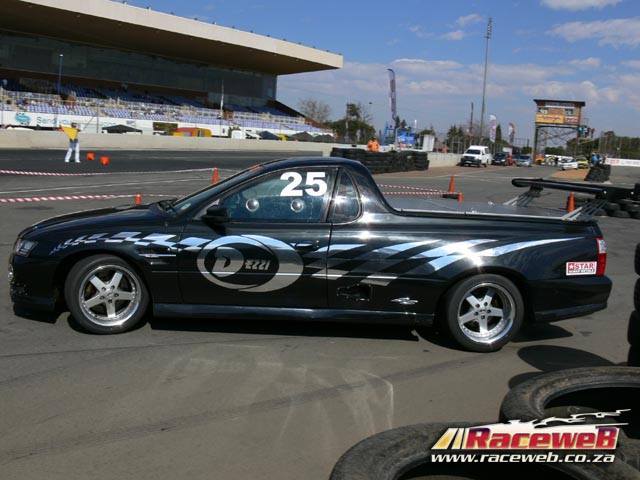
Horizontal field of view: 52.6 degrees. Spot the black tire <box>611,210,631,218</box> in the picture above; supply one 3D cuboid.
[{"bbox_3d":[8.135,-0.717,17.490,0.560,0.190,0.560,4,9,-1],"label":"black tire"}]

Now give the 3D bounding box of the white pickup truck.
[{"bbox_3d":[13.556,-7.210,55.861,1.750,1.820,5.000,8,10,24],"label":"white pickup truck"}]

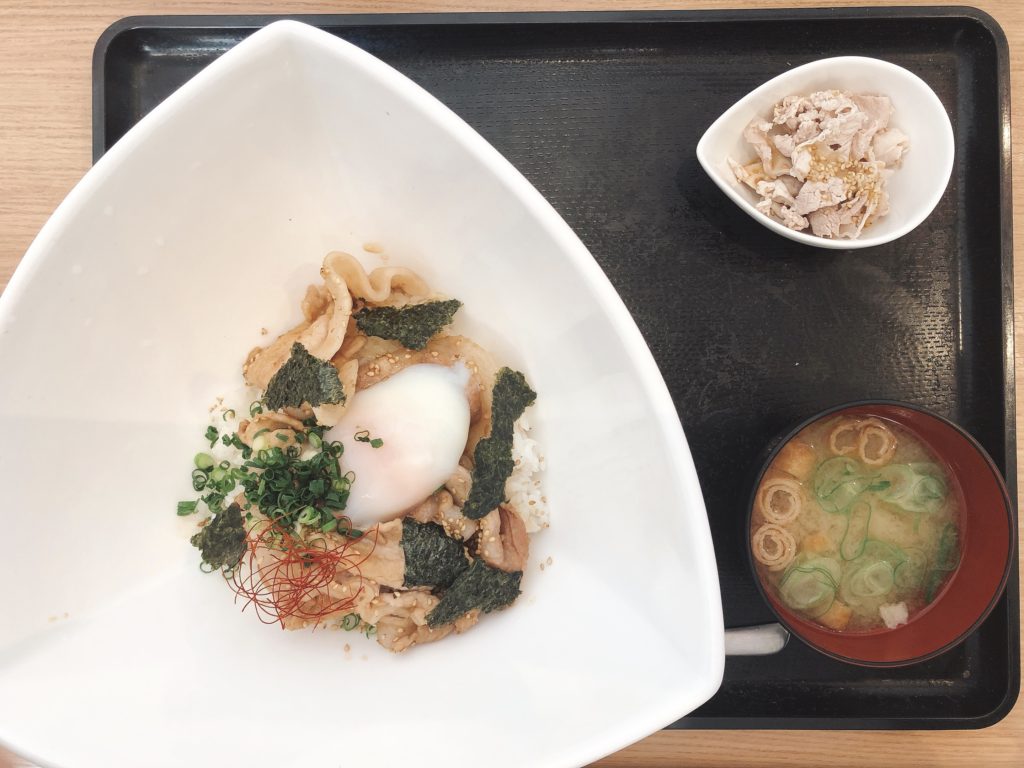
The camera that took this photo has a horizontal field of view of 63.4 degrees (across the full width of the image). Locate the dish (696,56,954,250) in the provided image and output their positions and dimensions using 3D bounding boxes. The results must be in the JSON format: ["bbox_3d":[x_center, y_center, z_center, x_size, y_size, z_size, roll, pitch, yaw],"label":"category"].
[{"bbox_3d":[0.135,-0.099,0.378,0.110,0.045,0.083,0,89,1],"label":"dish"}]

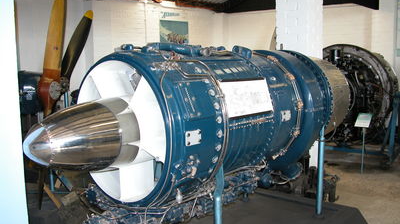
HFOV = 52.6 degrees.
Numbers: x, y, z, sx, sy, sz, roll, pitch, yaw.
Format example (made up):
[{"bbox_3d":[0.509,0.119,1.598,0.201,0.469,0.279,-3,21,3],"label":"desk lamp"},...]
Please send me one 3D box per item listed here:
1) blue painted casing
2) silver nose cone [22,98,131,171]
[{"bbox_3d":[0.134,-0.004,2.697,0.850,0.875,1.739,6,10,40],"label":"blue painted casing"},{"bbox_3d":[-0.590,0.131,1.858,0.332,0.332,0.410,6,10,40],"label":"silver nose cone"}]

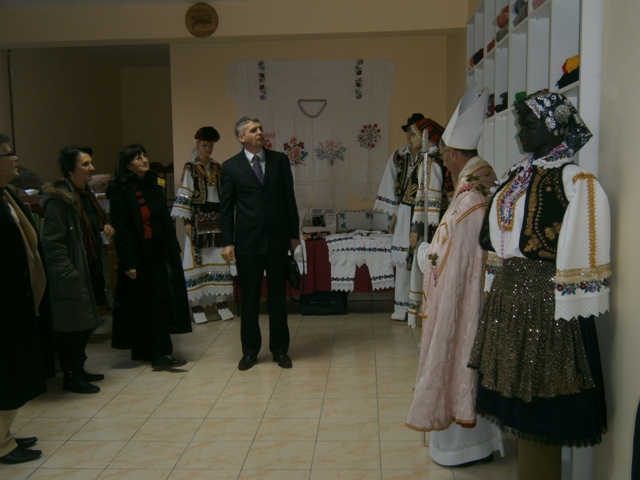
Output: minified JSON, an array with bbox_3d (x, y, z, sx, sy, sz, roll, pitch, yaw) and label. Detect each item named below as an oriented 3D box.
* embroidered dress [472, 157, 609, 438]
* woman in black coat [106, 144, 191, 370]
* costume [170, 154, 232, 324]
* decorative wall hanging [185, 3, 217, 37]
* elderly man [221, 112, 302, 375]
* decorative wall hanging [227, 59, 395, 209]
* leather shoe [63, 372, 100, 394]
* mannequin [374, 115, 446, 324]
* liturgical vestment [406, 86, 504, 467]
[{"bbox_3d":[0.771,0.187,2.356,0.450,0.965,0.540,-3,6,-21],"label":"embroidered dress"},{"bbox_3d":[-1.284,0.111,4.976,0.480,1.640,0.560,2,7,30],"label":"woman in black coat"},{"bbox_3d":[-1.113,-0.061,6.490,0.680,1.420,0.420,-2,6,-14],"label":"costume"},{"bbox_3d":[-1.036,-1.918,5.817,0.295,0.300,0.030,0,6,4],"label":"decorative wall hanging"},{"bbox_3d":[-0.448,0.020,4.859,0.570,1.820,0.360,-2,6,-12],"label":"elderly man"},{"bbox_3d":[-0.103,-1.144,7.219,1.820,1.600,0.040,0,6,4],"label":"decorative wall hanging"},{"bbox_3d":[-1.582,0.932,4.407,0.250,0.125,0.095,1,6,16],"label":"leather shoe"},{"bbox_3d":[0.860,-0.202,6.260,0.660,1.910,0.420,2,7,30],"label":"mannequin"},{"bbox_3d":[0.688,0.160,3.279,0.500,1.820,0.620,2,6,27],"label":"liturgical vestment"}]

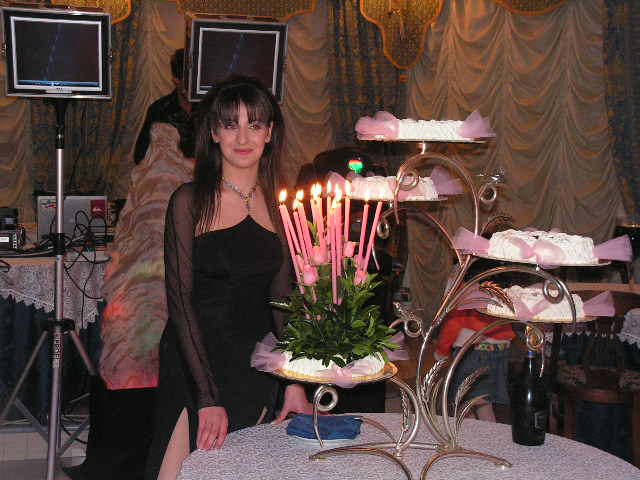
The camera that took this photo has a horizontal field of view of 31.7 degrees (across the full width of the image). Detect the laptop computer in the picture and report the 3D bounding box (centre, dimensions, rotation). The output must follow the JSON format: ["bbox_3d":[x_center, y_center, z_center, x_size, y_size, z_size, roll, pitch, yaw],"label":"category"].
[{"bbox_3d":[-1.263,-0.114,5.869,0.337,0.245,0.290,1,6,-6],"label":"laptop computer"}]

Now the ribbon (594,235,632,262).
[{"bbox_3d":[0.695,0.020,2.670,0.085,0.066,0.080,0,6,-19],"label":"ribbon"}]

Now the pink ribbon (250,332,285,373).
[{"bbox_3d":[-0.132,0.287,2.880,0.090,0.098,0.090,4,6,19],"label":"pink ribbon"}]

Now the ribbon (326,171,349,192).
[{"bbox_3d":[0.048,-0.159,3.150,0.075,0.070,0.075,4,6,19],"label":"ribbon"}]

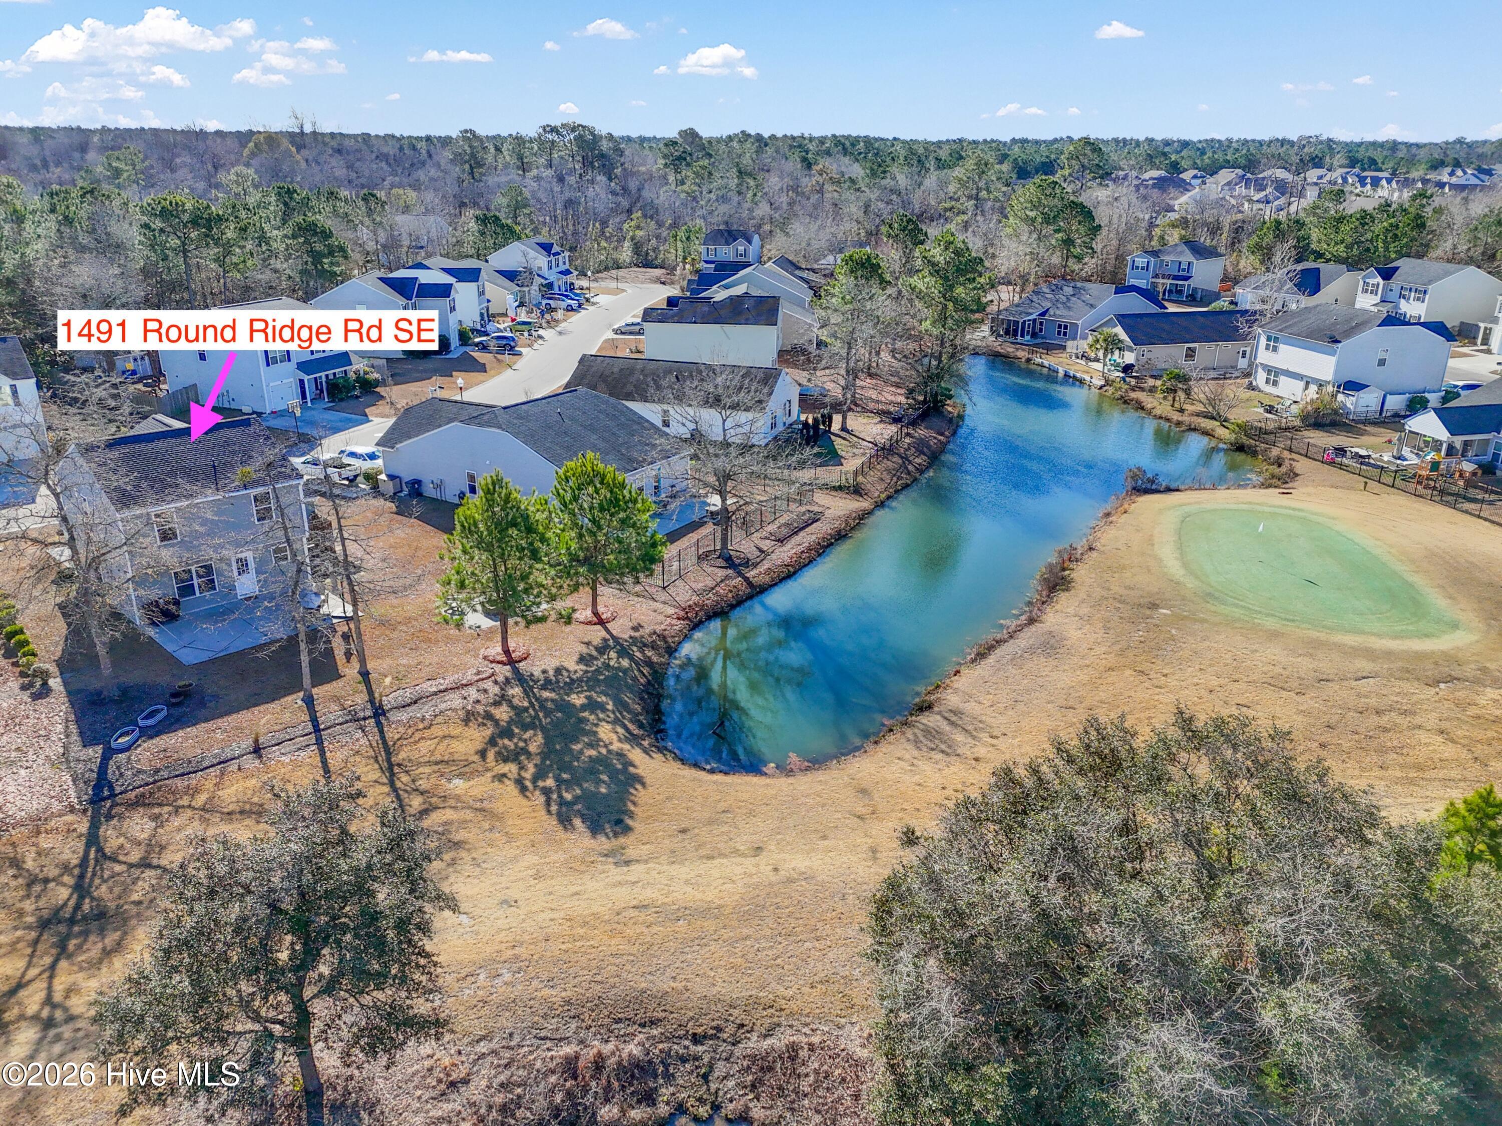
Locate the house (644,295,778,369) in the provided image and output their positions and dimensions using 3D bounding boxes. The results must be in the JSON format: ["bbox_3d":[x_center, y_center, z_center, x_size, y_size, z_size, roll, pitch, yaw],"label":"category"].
[{"bbox_3d":[-3.663,-22.351,102.384,12.900,7.300,8.700,2,22,4],"label":"house"}]

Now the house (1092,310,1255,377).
[{"bbox_3d":[44.603,-23.430,108.433,17.000,5.300,9.100,-6,23,-14],"label":"house"}]

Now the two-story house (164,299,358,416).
[{"bbox_3d":[-42.748,-18.415,90.270,11.837,7.924,9.300,10,24,21],"label":"two-story house"}]

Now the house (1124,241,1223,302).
[{"bbox_3d":[58.410,-40.345,143.021,8.500,7.400,11.800,21,30,41],"label":"house"}]

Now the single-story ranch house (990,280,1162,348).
[{"bbox_3d":[39.089,-30.629,124.968,20.000,6.200,10.800,-18,29,-38],"label":"single-story ranch house"}]

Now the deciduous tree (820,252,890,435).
[{"bbox_3d":[7.558,-16.497,77.467,5.410,13.360,5.410,2,23,5],"label":"deciduous tree"}]

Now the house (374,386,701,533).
[{"bbox_3d":[-13.827,-7.235,65.072,17.100,5.700,10.200,13,26,29],"label":"house"}]

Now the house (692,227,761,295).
[{"bbox_3d":[-3.336,-52.227,175.667,8.400,7.800,10.500,4,22,8],"label":"house"}]

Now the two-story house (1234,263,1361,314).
[{"bbox_3d":[70.959,-35.730,134.205,16.700,5.600,10.100,-19,29,-38],"label":"two-story house"}]

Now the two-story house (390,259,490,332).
[{"bbox_3d":[-37.323,-33.396,127.649,12.436,7.424,8.000,3,23,5],"label":"two-story house"}]

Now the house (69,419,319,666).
[{"bbox_3d":[-29.532,-3.175,54.273,8.805,7.835,10.200,-20,30,-41],"label":"house"}]

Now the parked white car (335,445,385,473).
[{"bbox_3d":[-26.288,-7.085,71.809,4.500,1.650,1.850,10,24,23],"label":"parked white car"}]

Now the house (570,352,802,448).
[{"bbox_3d":[-5.487,-13.236,80.652,17.100,4.900,8.800,7,24,18],"label":"house"}]

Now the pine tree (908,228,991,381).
[{"bbox_3d":[16.459,-20.706,86.968,7.250,13.890,7.250,4,23,10],"label":"pine tree"}]

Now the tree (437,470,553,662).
[{"bbox_3d":[-10.751,0.107,43.821,4.890,8.350,4.890,-6,23,-14],"label":"tree"}]

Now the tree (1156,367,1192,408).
[{"bbox_3d":[37.195,-15.345,91.249,2.900,3.500,2.900,0,22,0],"label":"tree"}]

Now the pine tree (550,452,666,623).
[{"bbox_3d":[-6.755,-1.183,47.417,5.290,7.990,5.290,-4,23,-9],"label":"pine tree"}]

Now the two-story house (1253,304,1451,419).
[{"bbox_3d":[54.504,-19.113,94.824,12.300,7.600,10.200,-5,23,-14],"label":"two-story house"}]

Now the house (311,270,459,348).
[{"bbox_3d":[-37.928,-26.333,109.623,13.093,7.728,7.900,0,22,-2],"label":"house"}]

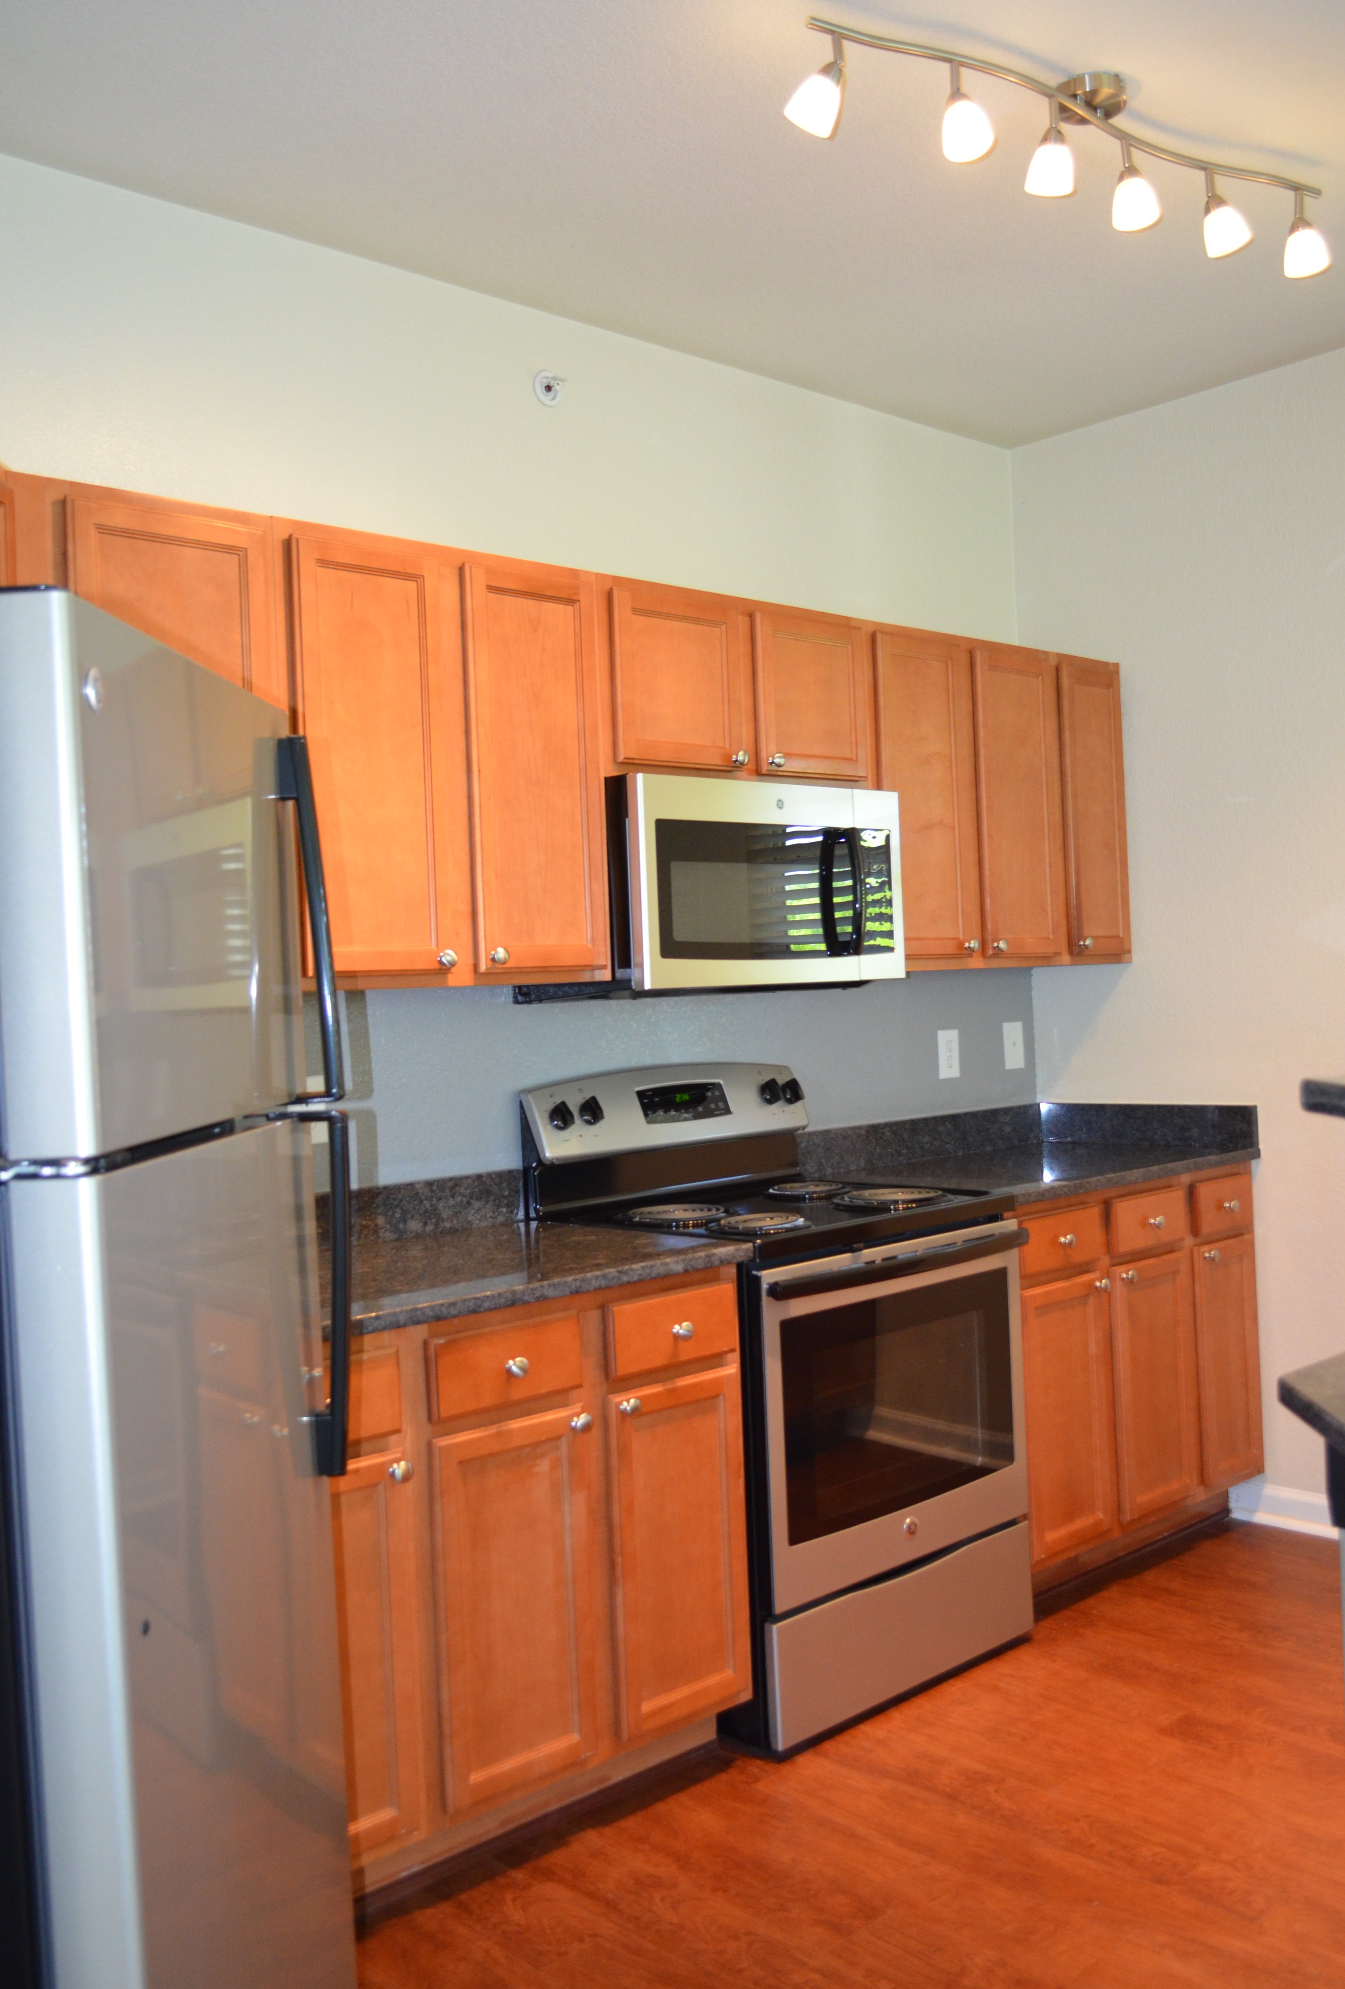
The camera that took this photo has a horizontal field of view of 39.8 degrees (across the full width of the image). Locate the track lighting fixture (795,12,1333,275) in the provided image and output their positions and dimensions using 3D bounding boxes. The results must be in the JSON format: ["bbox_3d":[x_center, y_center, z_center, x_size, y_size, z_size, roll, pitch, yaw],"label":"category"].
[{"bbox_3d":[0.654,-1.326,2.902,1.158,0.212,0.163,-2,0,-34],"label":"track lighting fixture"}]

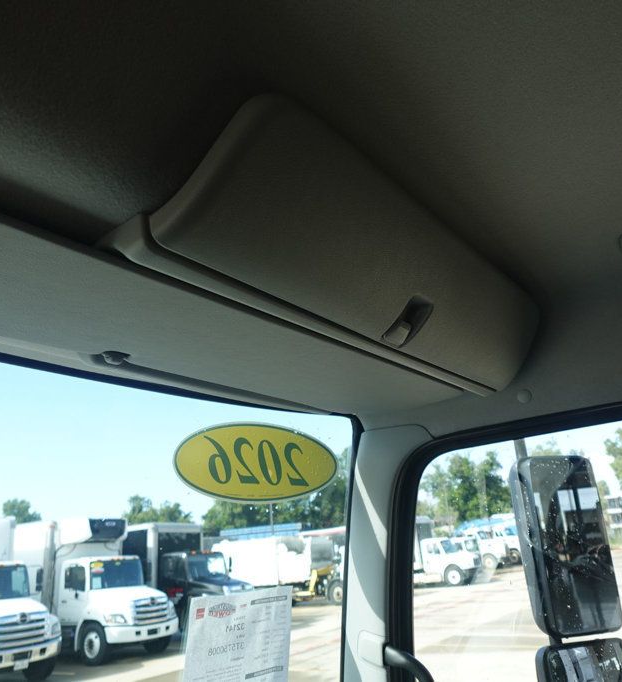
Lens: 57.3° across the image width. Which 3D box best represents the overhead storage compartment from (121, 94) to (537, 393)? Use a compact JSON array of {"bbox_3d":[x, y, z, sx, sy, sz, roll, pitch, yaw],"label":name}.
[{"bbox_3d":[0.112,-0.067,0.815,0.169,0.171,0.786,-19,-25,35],"label":"overhead storage compartment"}]

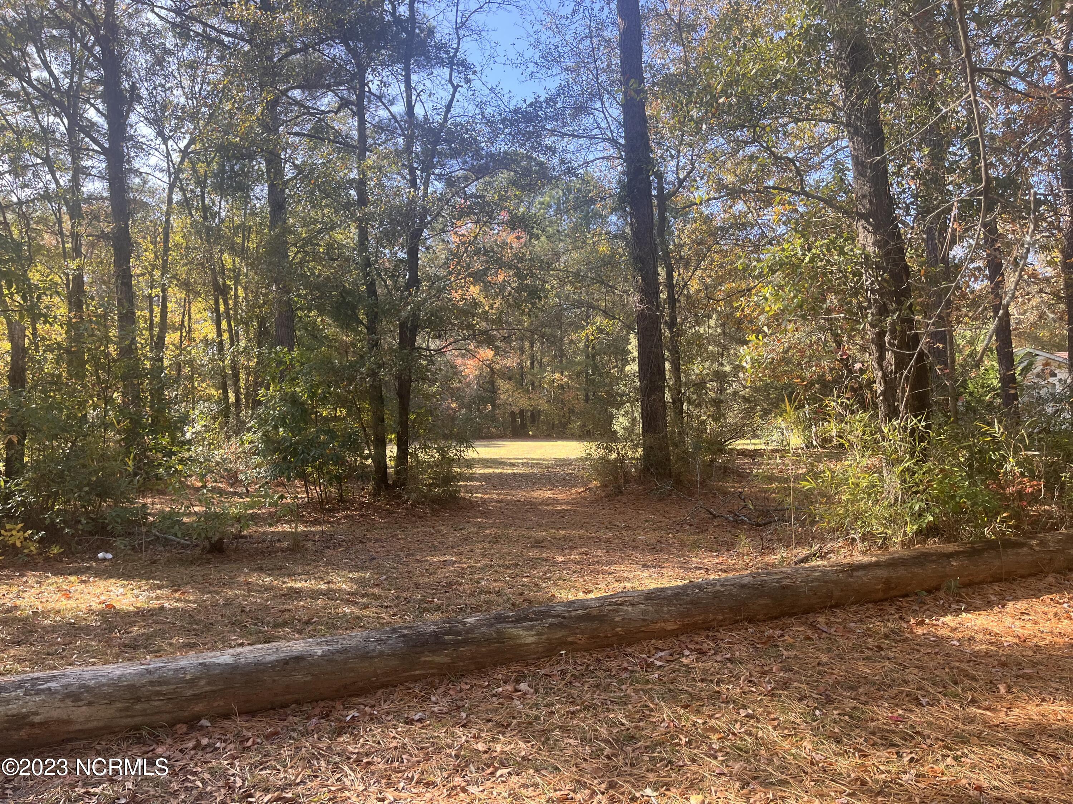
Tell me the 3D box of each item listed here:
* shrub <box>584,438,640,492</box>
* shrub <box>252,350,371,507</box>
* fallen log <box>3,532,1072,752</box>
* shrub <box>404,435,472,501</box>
[{"bbox_3d":[1.394,1.161,14.888,0.980,0.970,0.950,-2,-1,5],"label":"shrub"},{"bbox_3d":[-4.180,0.479,14.856,2.060,2.710,1.900,-1,-1,-16],"label":"shrub"},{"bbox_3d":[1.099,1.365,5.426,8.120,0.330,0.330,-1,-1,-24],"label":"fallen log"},{"bbox_3d":[-1.755,1.180,14.362,1.150,1.130,1.100,-2,-1,-7],"label":"shrub"}]

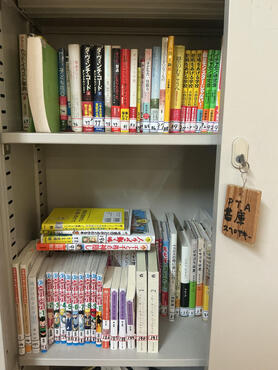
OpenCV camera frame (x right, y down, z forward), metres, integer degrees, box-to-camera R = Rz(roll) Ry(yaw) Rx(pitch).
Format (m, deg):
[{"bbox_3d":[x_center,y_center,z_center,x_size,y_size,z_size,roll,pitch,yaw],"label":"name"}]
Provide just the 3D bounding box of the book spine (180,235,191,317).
[{"bbox_3d":[0.121,0.234,0.848,0.023,0.193,0.131,1,11,2],"label":"book spine"}]

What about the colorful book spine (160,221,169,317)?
[{"bbox_3d":[0.071,0.225,0.856,0.017,0.207,0.147,1,11,2],"label":"colorful book spine"}]

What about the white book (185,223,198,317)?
[{"bbox_3d":[0.142,0.224,0.851,0.017,0.212,0.143,1,11,2],"label":"white book"}]

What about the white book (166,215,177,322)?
[{"bbox_3d":[0.089,0.214,0.848,0.015,0.232,0.171,1,11,2],"label":"white book"}]

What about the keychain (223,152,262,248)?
[{"bbox_3d":[0.178,0.027,0.536,0.063,0.160,0.022,0,11,0],"label":"keychain"}]

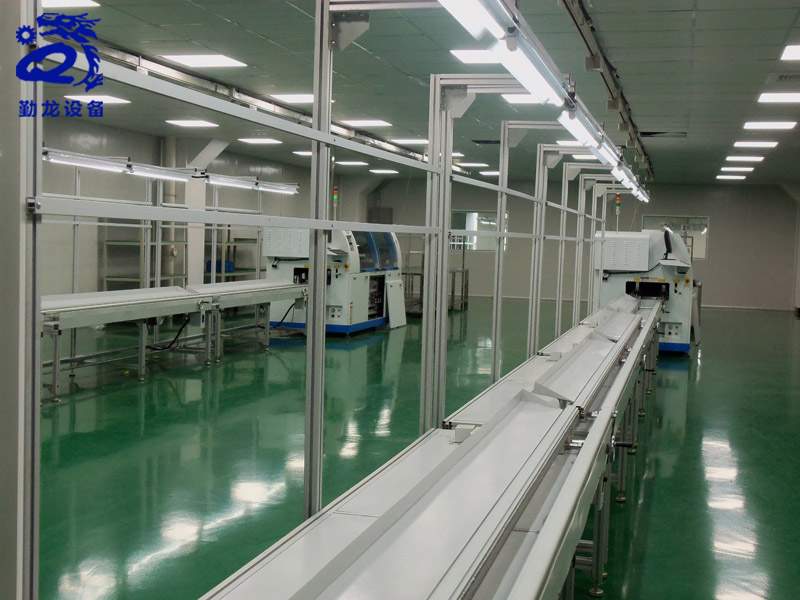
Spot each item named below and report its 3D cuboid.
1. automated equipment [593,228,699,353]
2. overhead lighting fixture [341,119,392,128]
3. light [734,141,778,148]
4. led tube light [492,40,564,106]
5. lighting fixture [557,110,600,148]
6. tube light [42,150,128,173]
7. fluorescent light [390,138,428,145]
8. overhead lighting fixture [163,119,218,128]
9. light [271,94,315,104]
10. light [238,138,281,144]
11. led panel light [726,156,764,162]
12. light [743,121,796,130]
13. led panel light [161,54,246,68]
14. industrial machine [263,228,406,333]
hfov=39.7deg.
[{"bbox_3d":[3.438,-0.174,15.438,1.240,1.570,2.900,3,3,14],"label":"automated equipment"},{"bbox_3d":[-0.401,-2.217,13.848,0.590,0.060,0.590,2,3,14],"label":"overhead lighting fixture"},{"bbox_3d":[4.839,-2.129,15.088,0.590,0.060,0.590,2,3,14],"label":"light"},{"bbox_3d":[0.418,-0.705,3.413,0.100,0.070,1.230,2,3,14],"label":"led tube light"},{"bbox_3d":[0.757,-0.711,4.587,0.090,0.070,1.240,3,3,14],"label":"lighting fixture"},{"bbox_3d":[-2.523,-1.097,8.931,0.100,0.070,1.230,2,3,14],"label":"tube light"},{"bbox_3d":[0.204,-2.332,16.265,0.590,0.060,0.590,2,3,14],"label":"fluorescent light"},{"bbox_3d":[-2.683,-2.313,14.444,0.575,0.050,0.575,3,3,14],"label":"overhead lighting fixture"},{"bbox_3d":[-0.996,-2.091,11.433,0.575,0.050,0.575,3,3,14],"label":"light"},{"bbox_3d":[-2.090,-2.429,16.838,0.575,0.050,0.575,3,3,14],"label":"light"},{"bbox_3d":[5.426,-2.228,17.419,0.575,0.050,0.575,3,3,14],"label":"led panel light"},{"bbox_3d":[4.241,-2.018,12.724,0.590,0.060,0.590,2,3,14],"label":"light"},{"bbox_3d":[-1.599,-1.997,9.169,0.590,0.060,0.590,2,3,14],"label":"led panel light"},{"bbox_3d":[-0.939,-0.380,16.673,1.260,1.570,2.900,3,3,14],"label":"industrial machine"}]

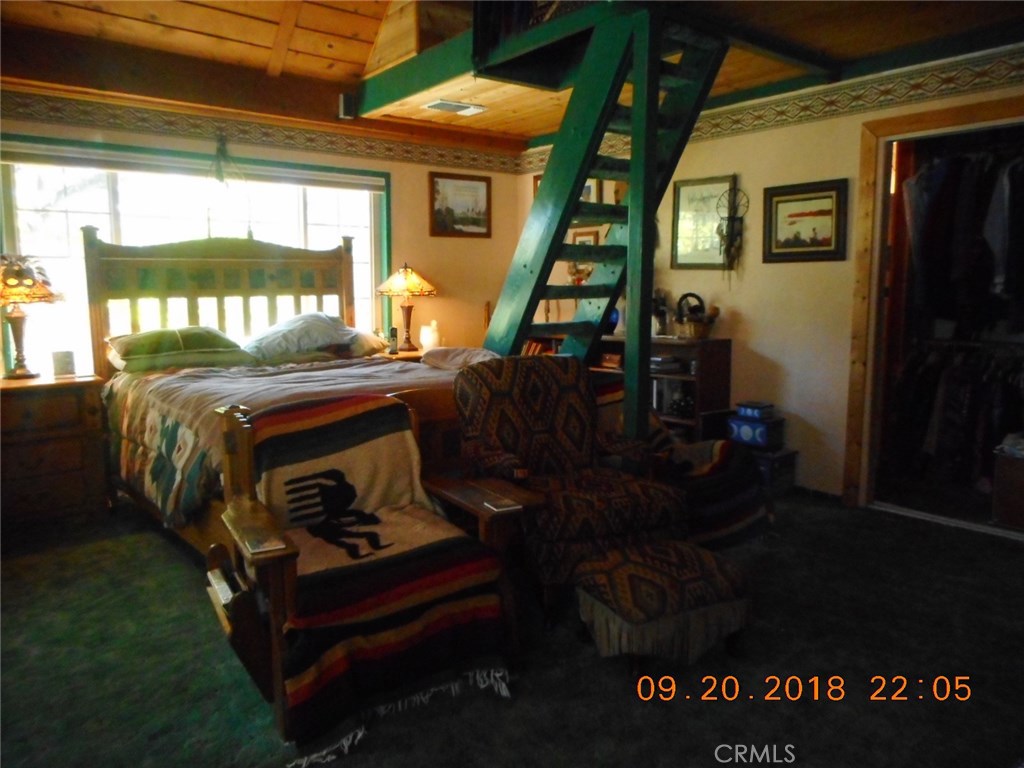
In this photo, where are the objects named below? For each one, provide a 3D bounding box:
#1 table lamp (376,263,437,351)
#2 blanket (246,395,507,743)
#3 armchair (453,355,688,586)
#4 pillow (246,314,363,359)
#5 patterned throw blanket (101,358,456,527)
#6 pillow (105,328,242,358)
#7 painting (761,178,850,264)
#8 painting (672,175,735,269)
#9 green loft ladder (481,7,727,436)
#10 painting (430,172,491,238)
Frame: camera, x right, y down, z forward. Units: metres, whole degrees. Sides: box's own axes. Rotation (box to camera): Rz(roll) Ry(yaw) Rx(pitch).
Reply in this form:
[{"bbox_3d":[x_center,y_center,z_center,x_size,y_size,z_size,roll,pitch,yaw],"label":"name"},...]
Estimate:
[{"bbox_3d":[-0.773,-0.582,5.468,0.440,0.645,0.440,0,8,0],"label":"table lamp"},{"bbox_3d":[-0.498,0.534,2.530,0.640,0.860,0.850,-5,9,-28],"label":"blanket"},{"bbox_3d":[0.215,0.391,3.192,0.700,0.950,0.860,-4,9,-25],"label":"armchair"},{"bbox_3d":[-1.329,-0.304,4.677,0.700,0.270,0.420,-7,10,-40],"label":"pillow"},{"bbox_3d":[-0.912,0.232,3.641,1.660,0.520,1.850,-6,10,-38],"label":"patterned throw blanket"},{"bbox_3d":[-1.898,-0.238,4.200,0.660,0.180,0.420,-7,10,-40],"label":"pillow"},{"bbox_3d":[1.788,-0.992,4.561,0.035,0.470,0.563,-6,10,-36],"label":"painting"},{"bbox_3d":[1.324,-1.122,5.173,0.030,0.620,0.530,-6,10,-36],"label":"painting"},{"bbox_3d":[0.301,-0.546,4.236,0.640,2.530,1.780,-6,10,-36],"label":"green loft ladder"},{"bbox_3d":[-0.409,-1.425,5.909,0.585,0.485,0.030,-7,10,-40],"label":"painting"}]

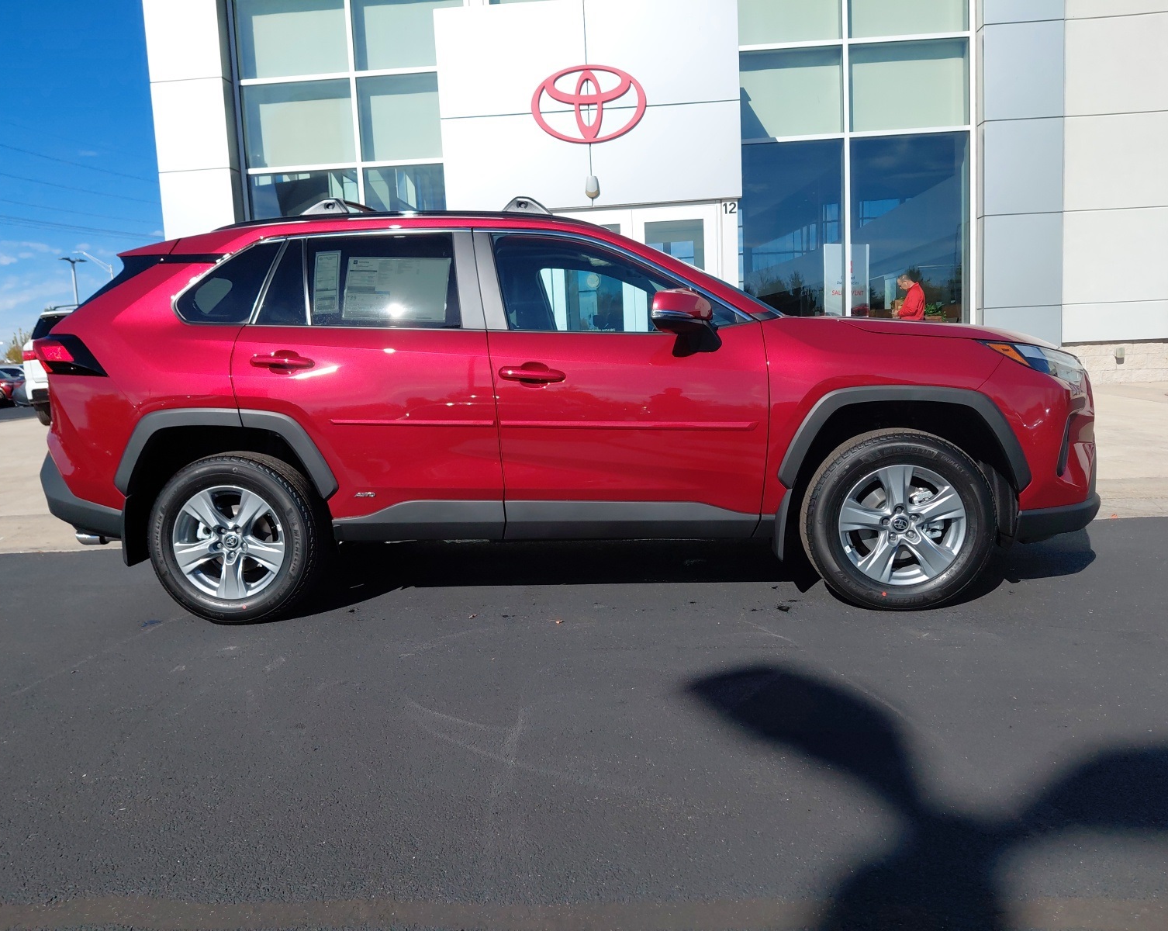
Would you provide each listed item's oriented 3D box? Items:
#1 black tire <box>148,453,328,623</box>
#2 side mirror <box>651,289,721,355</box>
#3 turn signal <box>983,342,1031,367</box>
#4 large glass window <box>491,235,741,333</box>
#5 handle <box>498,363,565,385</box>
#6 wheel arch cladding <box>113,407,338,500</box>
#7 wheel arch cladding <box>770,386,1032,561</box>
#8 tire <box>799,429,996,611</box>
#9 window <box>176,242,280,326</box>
[{"bbox_3d":[-1.449,0.303,3.778,0.710,0.710,0.225,-2,7,5],"label":"black tire"},{"bbox_3d":[0.388,-0.540,3.359,0.250,0.235,0.240,-2,7,5],"label":"side mirror"},{"bbox_3d":[1.605,-0.418,3.397,0.178,0.092,0.050,-4,7,-12],"label":"turn signal"},{"bbox_3d":[0.113,-0.729,3.573,0.970,0.420,0.060,-2,-14,2],"label":"large glass window"},{"bbox_3d":[-0.203,-0.359,3.505,0.255,0.076,0.055,-2,7,5],"label":"handle"},{"bbox_3d":[-1.457,-0.049,3.655,0.920,0.375,0.110,-2,7,5],"label":"wheel arch cladding"},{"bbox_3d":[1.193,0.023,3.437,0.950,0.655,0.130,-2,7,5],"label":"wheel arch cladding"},{"bbox_3d":[1.228,0.215,3.528,0.710,0.710,0.225,-2,7,5],"label":"tire"},{"bbox_3d":[-1.469,-0.752,3.727,0.410,0.355,0.060,-1,-15,11],"label":"window"}]

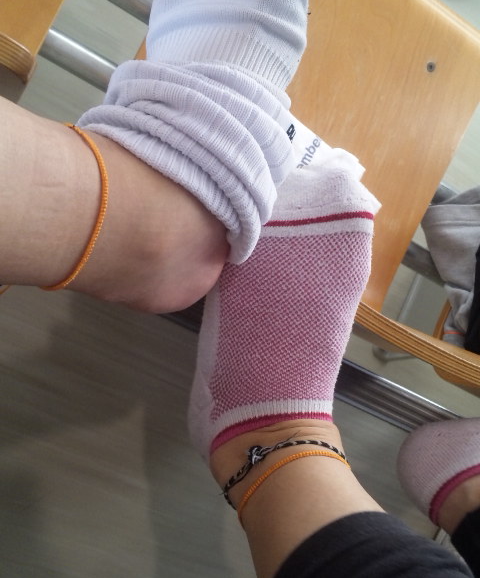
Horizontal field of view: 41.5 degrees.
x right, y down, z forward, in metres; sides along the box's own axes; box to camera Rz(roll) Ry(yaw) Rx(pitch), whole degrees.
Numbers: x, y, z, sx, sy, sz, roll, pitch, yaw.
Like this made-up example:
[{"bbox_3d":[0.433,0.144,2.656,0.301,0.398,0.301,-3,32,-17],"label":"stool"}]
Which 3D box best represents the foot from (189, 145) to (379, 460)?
[{"bbox_3d":[0.025,0.011,0.395,0.090,0.080,0.217,20,73,-16],"label":"foot"}]

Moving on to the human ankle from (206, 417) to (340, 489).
[{"bbox_3d":[0.023,0.103,0.385,0.066,0.075,0.045,-14,58,-25],"label":"human ankle"}]

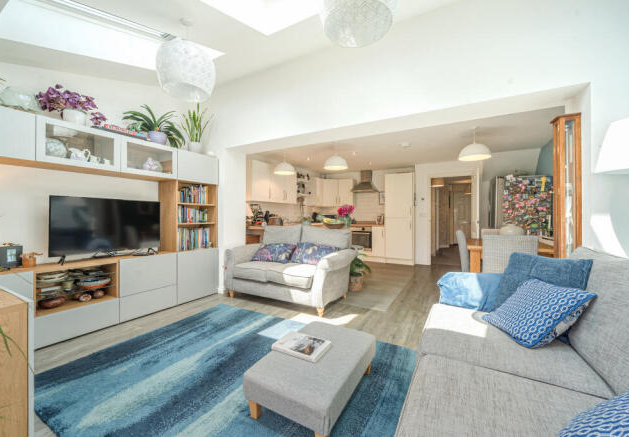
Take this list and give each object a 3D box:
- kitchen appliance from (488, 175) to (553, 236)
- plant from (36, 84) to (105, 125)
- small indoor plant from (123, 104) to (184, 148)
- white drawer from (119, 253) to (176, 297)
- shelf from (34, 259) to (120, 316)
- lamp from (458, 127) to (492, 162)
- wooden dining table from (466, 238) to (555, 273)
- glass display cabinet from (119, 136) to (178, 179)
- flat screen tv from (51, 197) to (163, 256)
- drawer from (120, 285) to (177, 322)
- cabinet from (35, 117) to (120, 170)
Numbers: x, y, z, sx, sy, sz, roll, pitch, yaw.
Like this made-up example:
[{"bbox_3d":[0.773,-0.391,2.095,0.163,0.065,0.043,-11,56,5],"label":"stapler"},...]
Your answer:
[{"bbox_3d":[3.505,0.199,4.072,0.760,1.790,0.780,0,0,29],"label":"kitchen appliance"},{"bbox_3d":[-2.287,-1.030,2.239,0.370,0.370,0.460,0,0,32],"label":"plant"},{"bbox_3d":[-1.897,-1.085,2.856,0.440,0.480,0.560,0,0,32],"label":"small indoor plant"},{"bbox_3d":[-2.067,0.640,2.859,0.420,0.397,0.588,0,0,32],"label":"white drawer"},{"bbox_3d":[-2.295,0.627,2.283,0.400,0.385,0.580,0,0,32],"label":"shelf"},{"bbox_3d":[2.155,-1.020,3.180,0.375,0.420,0.375,0,0,29],"label":"lamp"},{"bbox_3d":[2.501,0.714,3.165,0.880,0.750,1.250,0,0,29],"label":"wooden dining table"},{"bbox_3d":[-2.043,-0.661,2.820,0.410,0.390,0.600,0,0,29],"label":"glass display cabinet"},{"bbox_3d":[-2.206,0.089,2.609,0.090,0.590,0.970,0,0,29],"label":"flat screen tv"},{"bbox_3d":[-2.069,0.975,2.860,0.420,0.274,0.588,0,0,32],"label":"drawer"},{"bbox_3d":[-2.334,-0.661,2.295,0.410,0.390,0.600,0,0,29],"label":"cabinet"}]

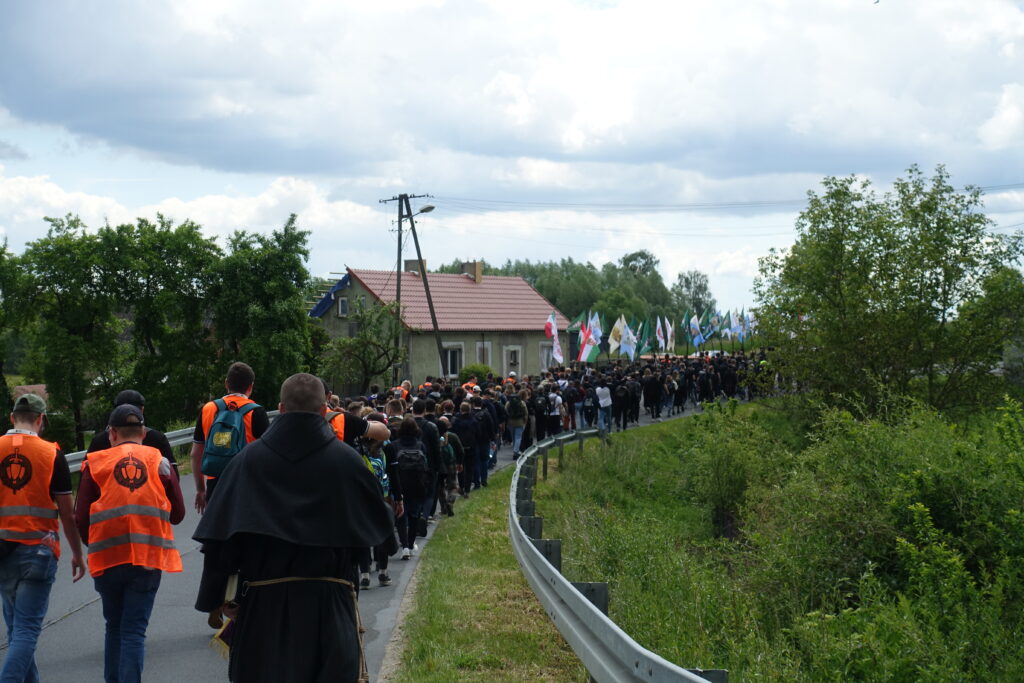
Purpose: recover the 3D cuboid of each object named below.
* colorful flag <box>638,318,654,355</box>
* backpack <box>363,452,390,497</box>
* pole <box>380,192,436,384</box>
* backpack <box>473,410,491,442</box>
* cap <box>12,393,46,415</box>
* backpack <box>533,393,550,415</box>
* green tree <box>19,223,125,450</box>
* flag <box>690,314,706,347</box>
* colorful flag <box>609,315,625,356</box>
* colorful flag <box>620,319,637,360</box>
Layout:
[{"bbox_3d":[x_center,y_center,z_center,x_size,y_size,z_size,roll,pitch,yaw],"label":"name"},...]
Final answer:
[{"bbox_3d":[5.404,-0.201,80.000,0.600,1.450,0.350,0,0,-14],"label":"colorful flag"},{"bbox_3d":[-1.305,1.253,18.900,0.300,0.460,0.200,0,0,0],"label":"backpack"},{"bbox_3d":[-3.988,-1.548,76.000,2.000,8.201,0.600,0,0,0],"label":"pole"},{"bbox_3d":[-0.564,1.571,36.800,0.330,0.520,0.220,0,0,4],"label":"backpack"},{"bbox_3d":[-2.544,0.342,10.593,0.180,0.130,0.260,0,-10,12],"label":"cap"},{"bbox_3d":[0.689,1.448,46.500,0.360,0.470,0.220,0,0,8],"label":"backpack"},{"bbox_3d":[-12.416,-0.253,56.000,3.300,6.500,3.300,0,0,0],"label":"green tree"},{"bbox_3d":[8.616,-0.508,92.000,0.750,1.500,0.300,0,0,5],"label":"flag"},{"bbox_3d":[4.120,-0.217,78.500,0.620,1.550,0.350,0,0,-12],"label":"colorful flag"},{"bbox_3d":[4.563,-0.118,78.000,0.630,1.650,0.350,0,0,-12],"label":"colorful flag"}]

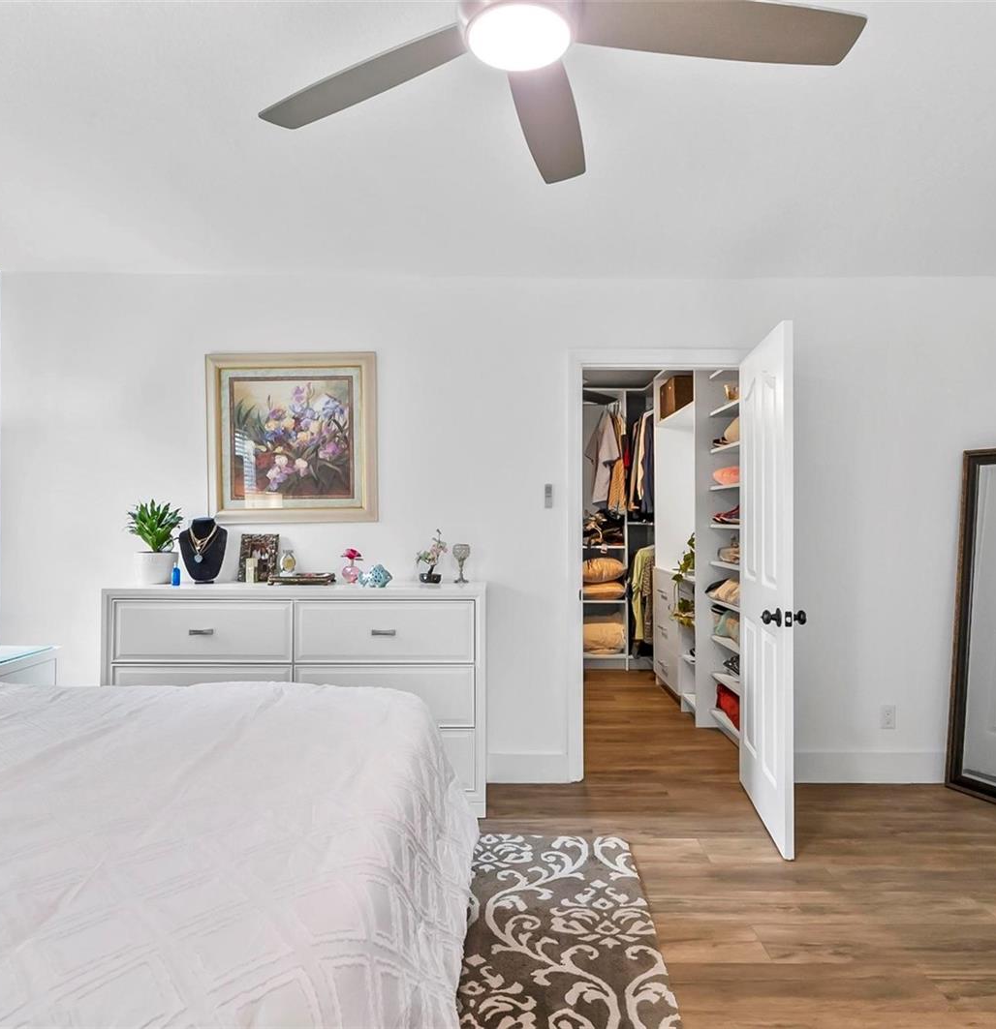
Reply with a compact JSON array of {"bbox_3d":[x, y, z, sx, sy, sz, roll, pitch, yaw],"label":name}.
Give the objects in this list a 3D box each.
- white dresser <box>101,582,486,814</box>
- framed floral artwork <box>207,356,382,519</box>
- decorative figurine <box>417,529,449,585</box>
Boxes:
[{"bbox_3d":[-0.876,0.809,3.130,1.646,0.979,0.400,0,0,0],"label":"white dresser"},{"bbox_3d":[-0.990,-0.368,3.320,0.812,0.808,0.045,-1,0,0],"label":"framed floral artwork"},{"bbox_3d":[-0.305,0.193,3.205,0.150,0.253,0.115,0,0,0],"label":"decorative figurine"}]

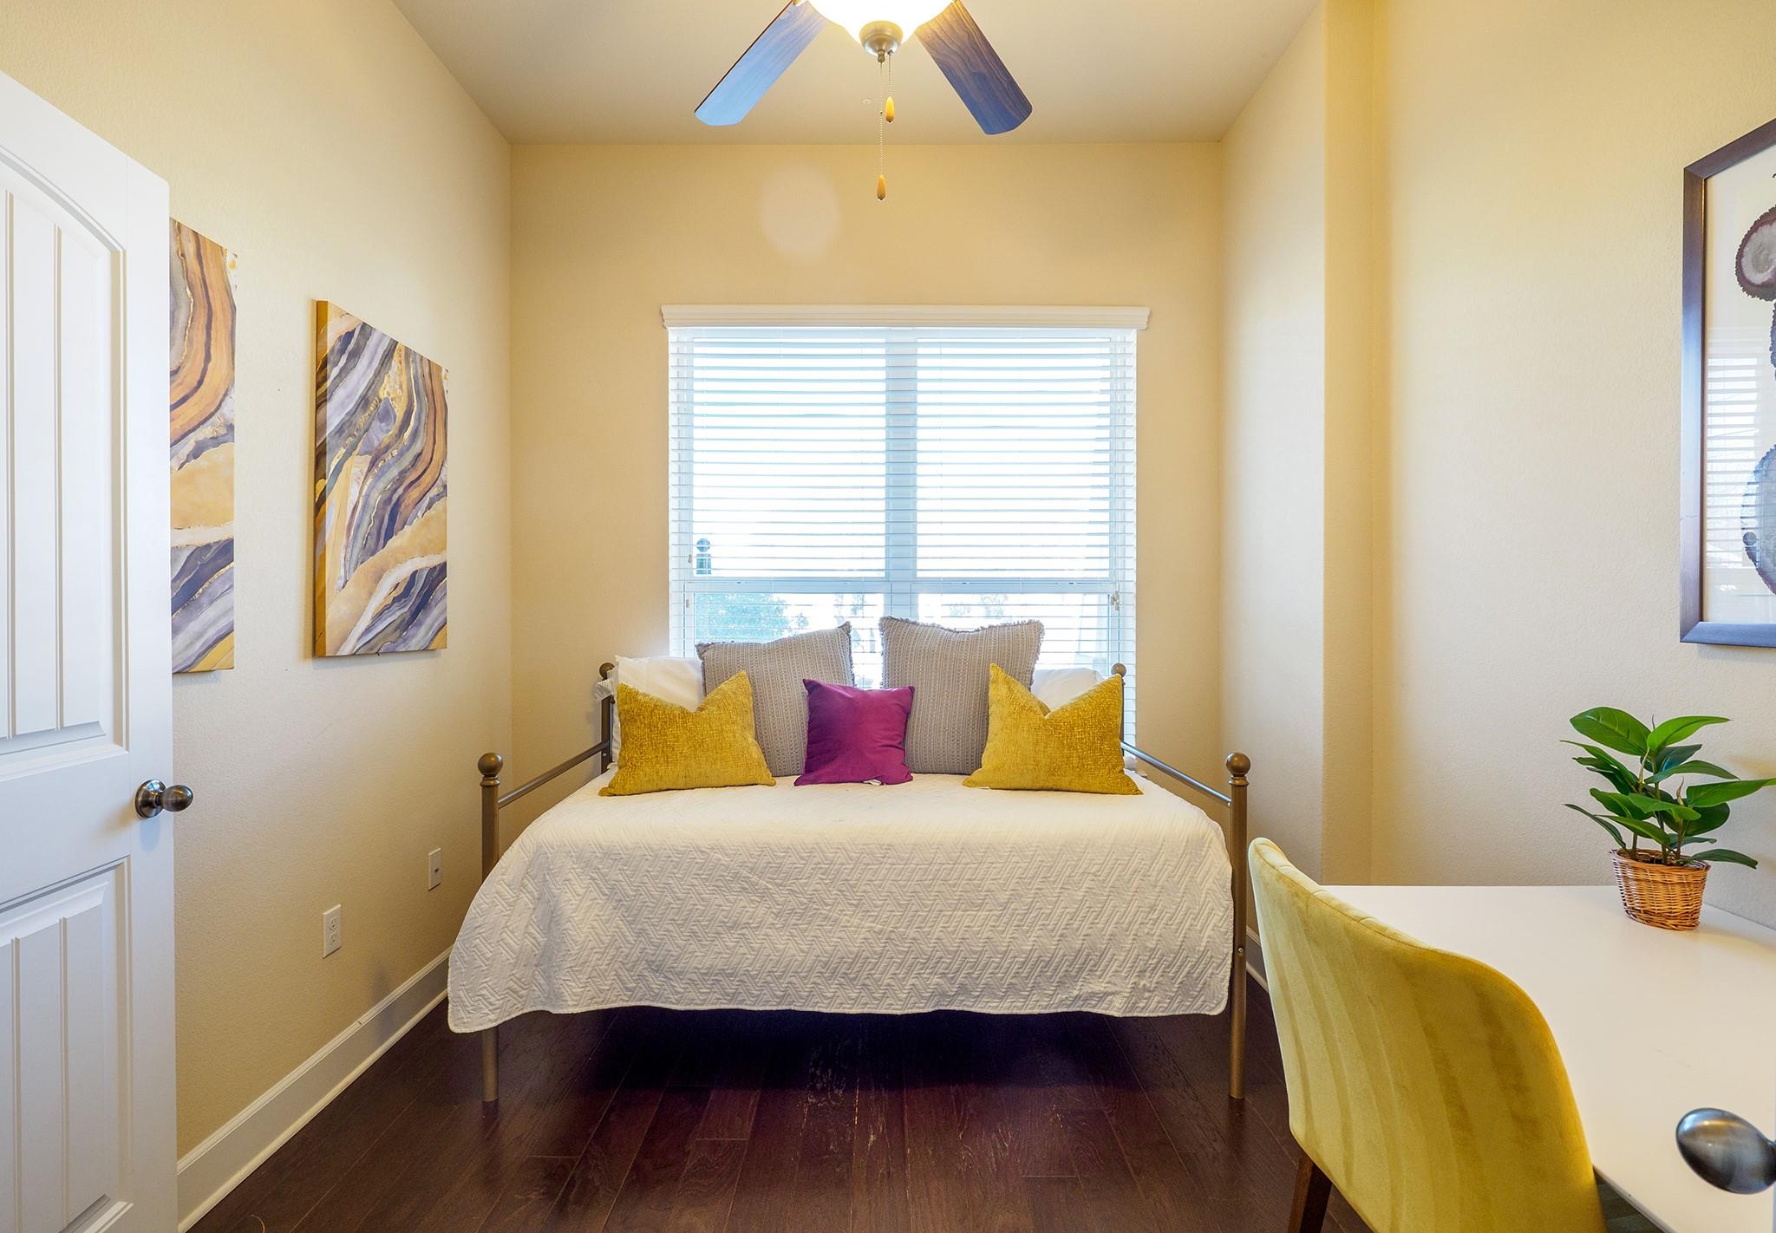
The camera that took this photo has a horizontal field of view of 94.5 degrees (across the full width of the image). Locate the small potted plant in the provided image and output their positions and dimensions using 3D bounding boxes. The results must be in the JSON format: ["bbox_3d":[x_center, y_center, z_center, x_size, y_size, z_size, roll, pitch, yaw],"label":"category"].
[{"bbox_3d":[1.289,0.334,1.385,0.275,0.356,0.255,0,1,0],"label":"small potted plant"}]

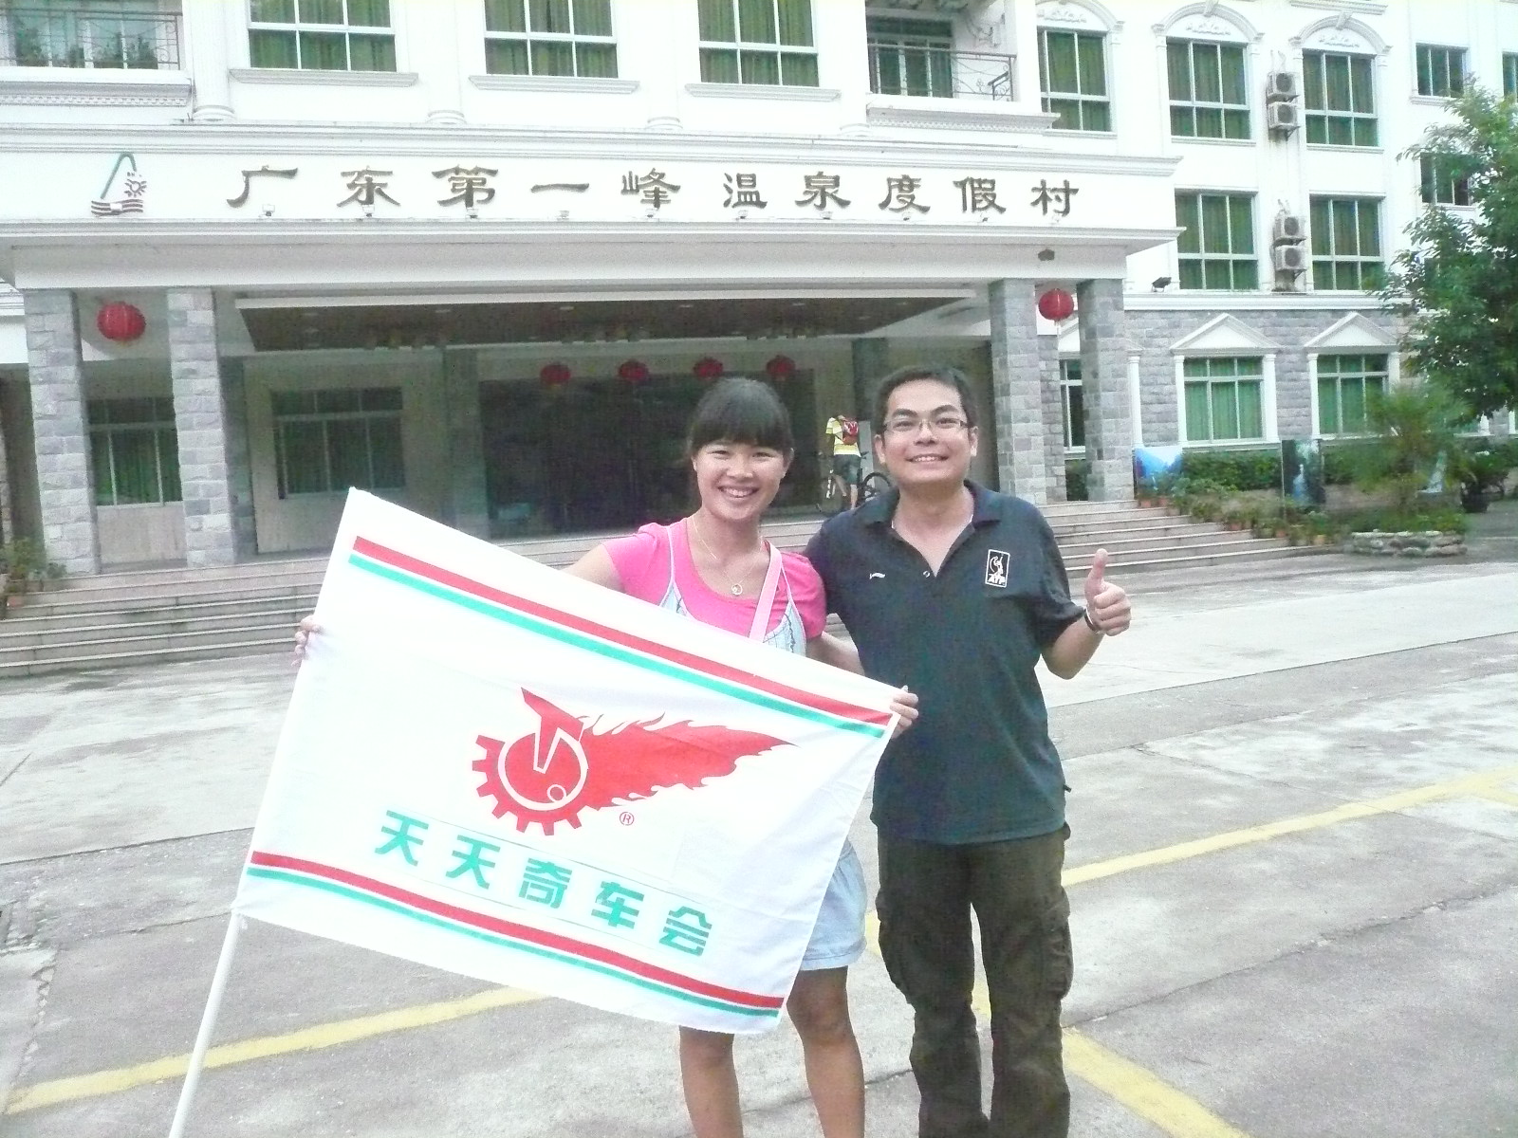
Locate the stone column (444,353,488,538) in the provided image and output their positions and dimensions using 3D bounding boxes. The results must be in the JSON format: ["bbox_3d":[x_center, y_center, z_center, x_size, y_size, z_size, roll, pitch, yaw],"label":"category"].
[{"bbox_3d":[-5.388,-2.251,22.602,0.566,3.434,0.550,-5,3,-19],"label":"stone column"}]

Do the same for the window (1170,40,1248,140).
[{"bbox_3d":[10.320,-10.960,28.152,2.186,2.175,0.150,-5,3,-19],"label":"window"}]

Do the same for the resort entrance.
[{"bbox_3d":[-1.957,-2.318,24.100,6.737,2.957,0.300,-5,3,-19],"label":"resort entrance"}]

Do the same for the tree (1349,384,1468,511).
[{"bbox_3d":[9.791,-1.797,18.516,1.580,2.074,1.550,-5,4,-19],"label":"tree"}]

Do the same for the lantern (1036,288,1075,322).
[{"bbox_3d":[4.600,-4.077,19.014,0.551,0.514,0.551,-5,4,-19],"label":"lantern"}]

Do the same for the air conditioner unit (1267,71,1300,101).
[{"bbox_3d":[12.126,-11.192,28.483,0.697,0.491,0.300,-5,3,-19],"label":"air conditioner unit"}]

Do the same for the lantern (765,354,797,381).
[{"bbox_3d":[0.437,-3.941,24.044,0.580,0.480,0.580,-4,3,0],"label":"lantern"}]

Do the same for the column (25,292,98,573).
[{"bbox_3d":[-8.270,-1.588,14.601,0.541,3.500,0.448,-5,4,-19],"label":"column"}]

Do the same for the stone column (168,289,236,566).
[{"bbox_3d":[-7.323,-1.831,16.169,0.533,3.571,0.530,-5,3,-19],"label":"stone column"}]

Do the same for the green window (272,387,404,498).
[{"bbox_3d":[-7.568,-2.303,22.206,2.207,1.919,0.150,-5,3,-19],"label":"green window"}]

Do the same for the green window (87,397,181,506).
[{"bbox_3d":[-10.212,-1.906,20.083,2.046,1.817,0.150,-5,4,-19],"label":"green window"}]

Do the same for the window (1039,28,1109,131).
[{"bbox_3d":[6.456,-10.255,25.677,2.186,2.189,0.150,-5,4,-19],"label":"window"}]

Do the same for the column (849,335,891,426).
[{"bbox_3d":[2.215,-2.887,24.134,0.541,3.500,0.448,-5,4,-19],"label":"column"}]

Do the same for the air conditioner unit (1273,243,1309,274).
[{"bbox_3d":[12.443,-7.235,28.721,0.755,0.512,0.300,-5,3,-19],"label":"air conditioner unit"}]

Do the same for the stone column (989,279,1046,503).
[{"bbox_3d":[4.227,-2.864,20.090,0.569,3.624,0.530,-5,3,-19],"label":"stone column"}]

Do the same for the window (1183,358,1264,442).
[{"bbox_3d":[10.834,-3.940,28.558,2.227,1.934,0.150,-5,3,-19],"label":"window"}]

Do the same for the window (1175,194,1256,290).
[{"bbox_3d":[10.107,-7.251,27.065,2.203,2.215,0.150,-5,4,-19],"label":"window"}]

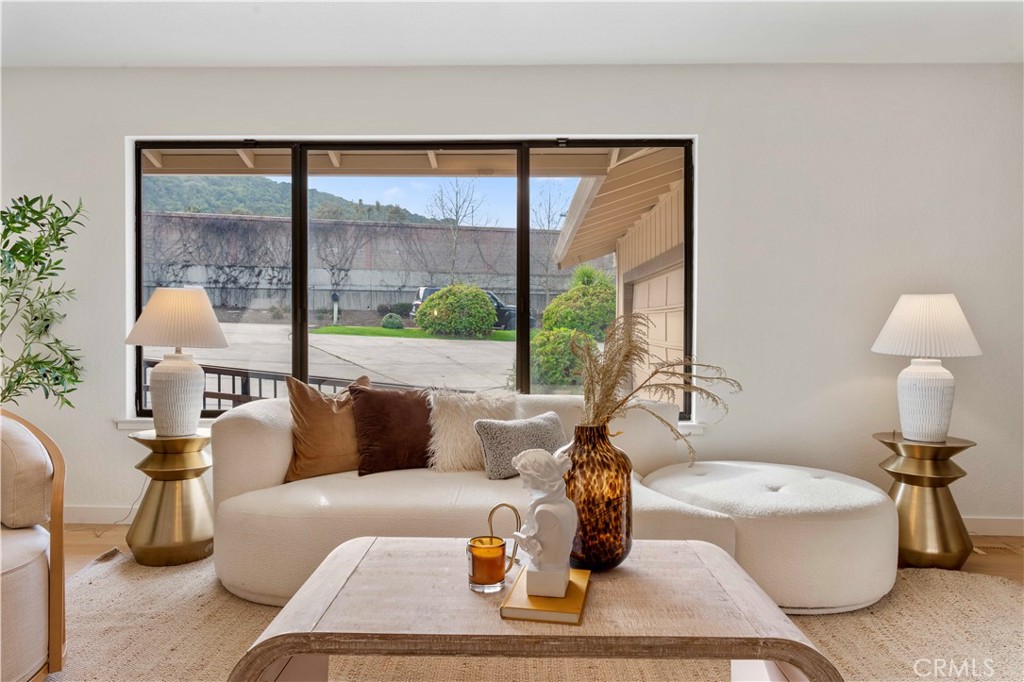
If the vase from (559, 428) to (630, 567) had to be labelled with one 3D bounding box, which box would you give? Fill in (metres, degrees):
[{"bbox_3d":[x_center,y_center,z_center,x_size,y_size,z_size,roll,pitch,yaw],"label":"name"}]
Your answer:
[{"bbox_3d":[0.206,0.399,1.783,0.211,0.358,0.211,0,1,1],"label":"vase"}]

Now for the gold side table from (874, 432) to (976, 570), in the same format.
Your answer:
[{"bbox_3d":[1.903,0.733,3.170,0.411,0.560,0.411,0,1,1],"label":"gold side table"}]

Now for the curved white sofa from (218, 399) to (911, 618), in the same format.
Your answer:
[{"bbox_3d":[0.144,0.636,2.974,2.920,0.735,0.930,0,1,1],"label":"curved white sofa"}]

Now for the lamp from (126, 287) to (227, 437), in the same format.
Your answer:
[{"bbox_3d":[-1.572,0.101,3.212,0.435,0.670,0.435,0,1,1],"label":"lamp"}]

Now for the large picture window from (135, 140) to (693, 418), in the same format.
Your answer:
[{"bbox_3d":[-0.545,-0.331,3.710,3.032,1.513,0.100,0,1,1],"label":"large picture window"}]

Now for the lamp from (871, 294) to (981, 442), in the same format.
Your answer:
[{"bbox_3d":[1.899,0.118,3.139,0.435,0.670,0.435,0,1,1],"label":"lamp"}]

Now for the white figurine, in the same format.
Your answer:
[{"bbox_3d":[0.072,0.400,1.541,0.140,0.315,0.125,0,1,8],"label":"white figurine"}]

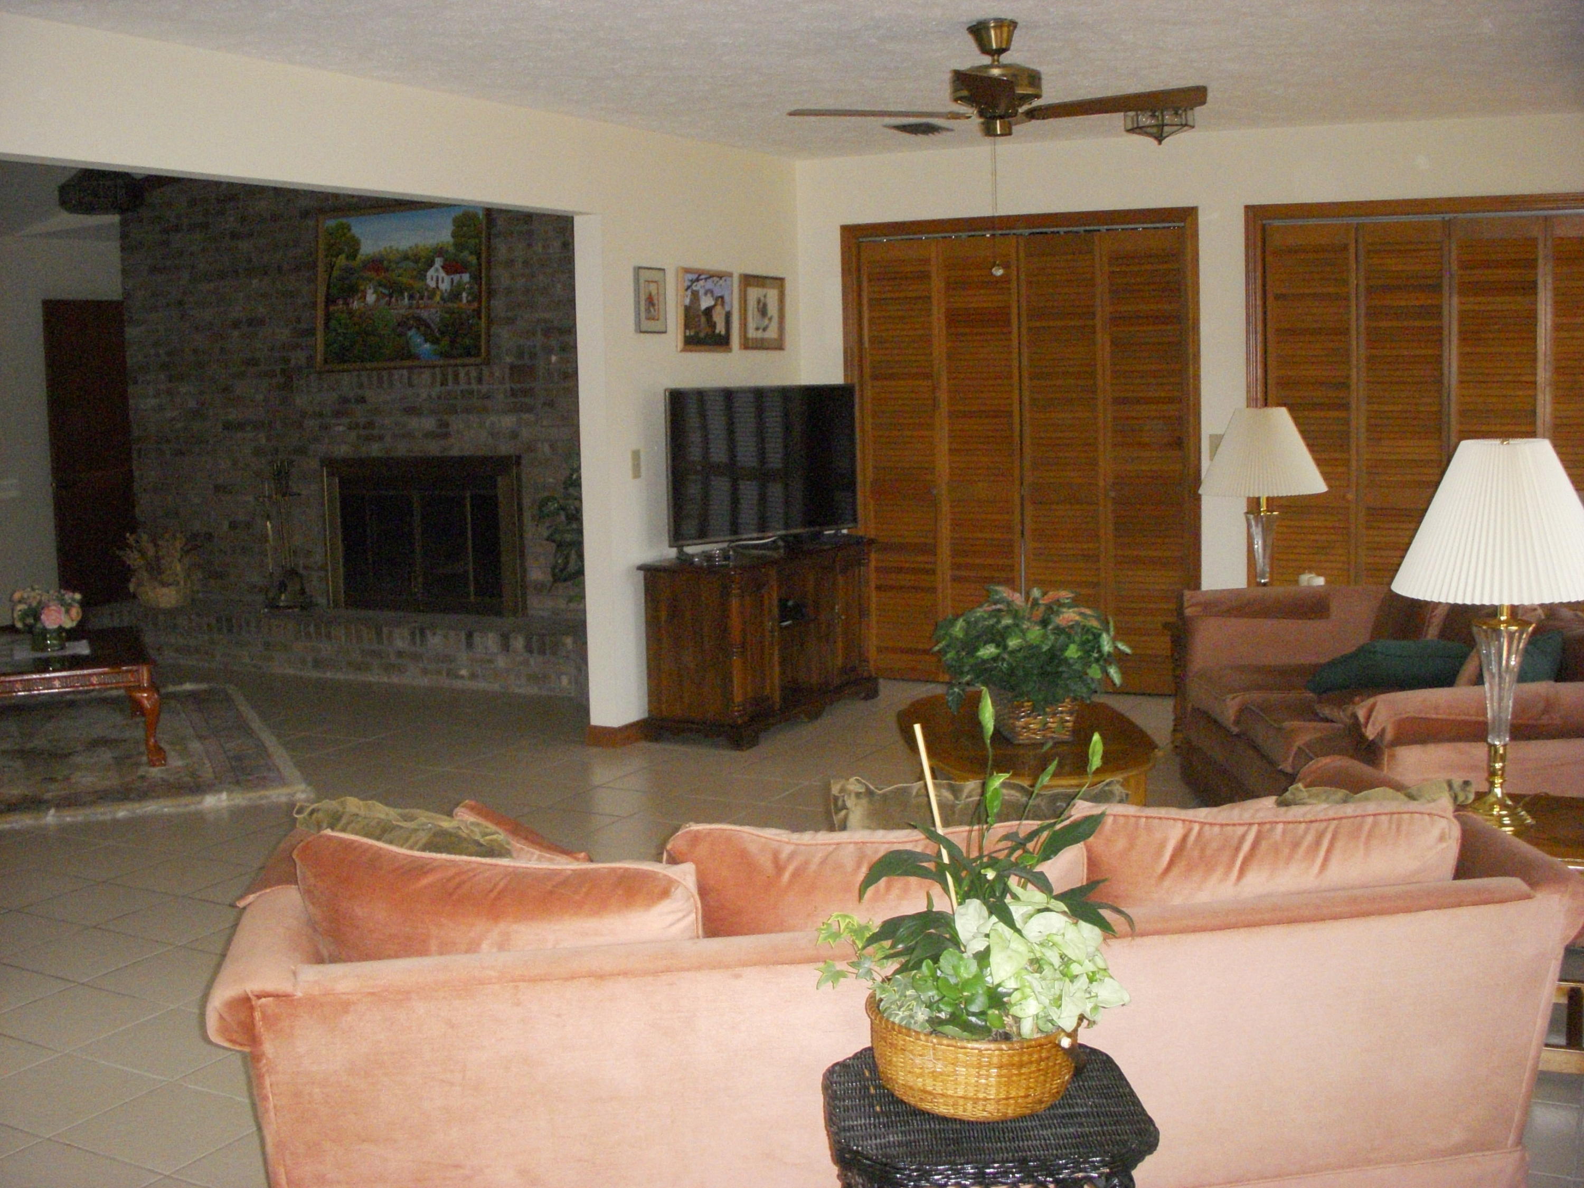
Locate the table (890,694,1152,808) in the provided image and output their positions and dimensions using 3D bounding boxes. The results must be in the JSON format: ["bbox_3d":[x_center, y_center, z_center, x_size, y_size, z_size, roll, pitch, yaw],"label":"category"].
[{"bbox_3d":[0.666,0.601,5.069,0.685,0.428,1.228,-2,8,-2],"label":"table"}]

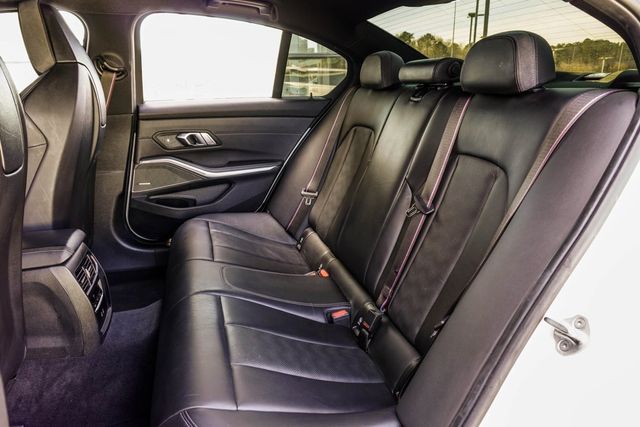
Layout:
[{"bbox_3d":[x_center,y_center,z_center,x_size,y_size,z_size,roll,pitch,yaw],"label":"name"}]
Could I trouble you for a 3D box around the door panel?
[{"bbox_3d":[-0.387,-0.195,1.924,0.930,0.630,0.130,-5,18,-16],"label":"door panel"}]

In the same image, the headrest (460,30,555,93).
[{"bbox_3d":[0.456,-0.353,1.012,0.120,0.145,0.245,-5,18,-16],"label":"headrest"}]

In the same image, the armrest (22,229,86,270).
[{"bbox_3d":[-0.801,0.091,1.128,0.290,0.070,0.210,-5,18,-16],"label":"armrest"}]

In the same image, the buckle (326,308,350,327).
[{"bbox_3d":[0.058,0.325,1.319,0.060,0.045,0.040,-5,18,-16],"label":"buckle"}]

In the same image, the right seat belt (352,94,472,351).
[{"bbox_3d":[0.246,0.045,1.175,0.070,0.740,0.110,17,11,-21],"label":"right seat belt"}]

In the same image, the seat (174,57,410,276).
[{"bbox_3d":[-0.127,-0.147,1.687,0.930,0.930,0.530,-5,18,-16],"label":"seat"}]

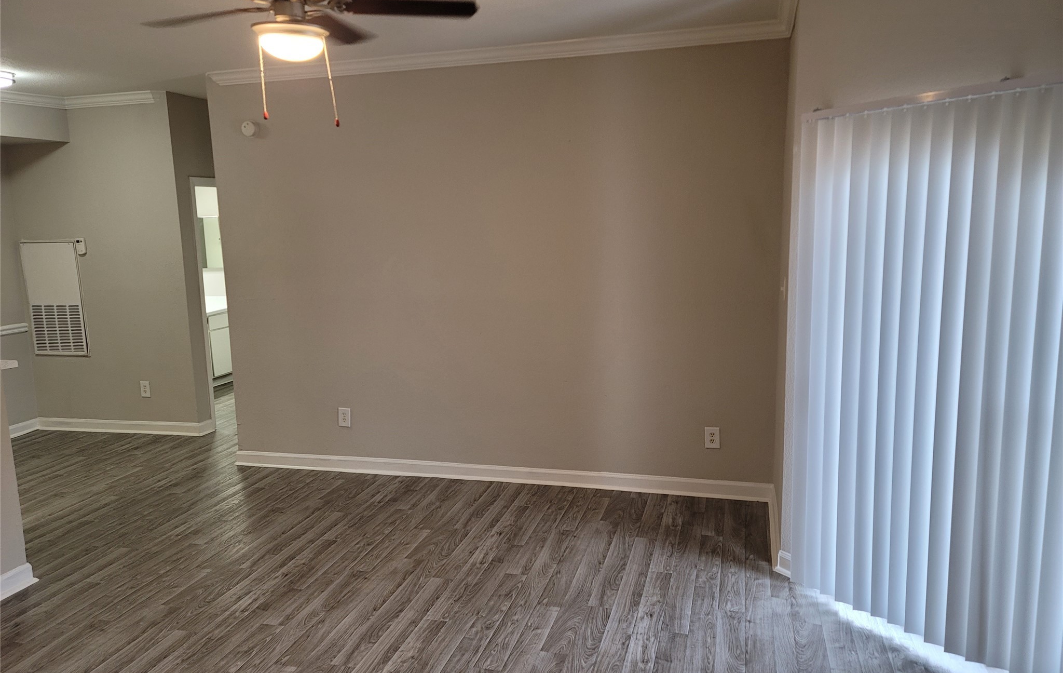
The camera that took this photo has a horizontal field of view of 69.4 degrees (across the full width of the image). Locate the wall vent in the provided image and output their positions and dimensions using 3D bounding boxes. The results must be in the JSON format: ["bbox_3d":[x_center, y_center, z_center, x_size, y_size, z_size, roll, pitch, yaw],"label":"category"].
[{"bbox_3d":[-4.057,-0.322,6.547,0.579,0.986,0.030,1,9,15],"label":"wall vent"}]

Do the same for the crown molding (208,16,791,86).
[{"bbox_3d":[-0.373,-1.706,4.692,3.714,0.077,0.065,1,9,15],"label":"crown molding"}]

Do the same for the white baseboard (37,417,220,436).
[{"bbox_3d":[-3.504,0.756,6.626,1.597,0.108,0.194,1,9,15],"label":"white baseboard"}]

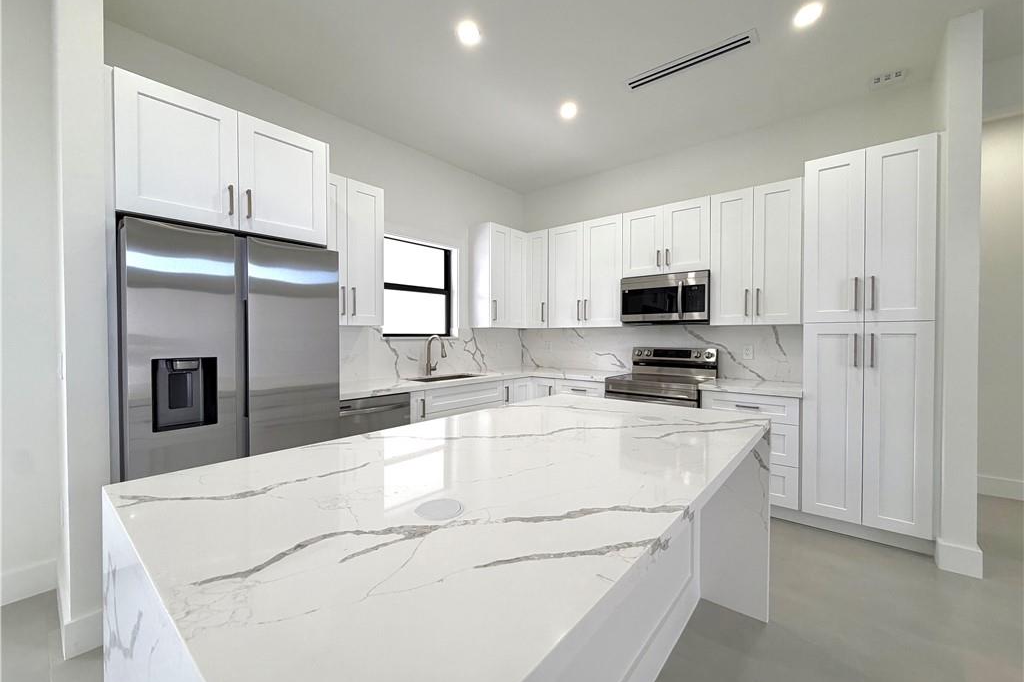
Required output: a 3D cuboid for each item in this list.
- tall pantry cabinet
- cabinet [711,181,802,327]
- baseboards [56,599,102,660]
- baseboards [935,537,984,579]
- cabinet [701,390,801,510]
[{"bbox_3d":[2.371,-0.004,2.787,0.613,2.342,0.626,1,1,40],"label":"tall pantry cabinet"},{"bbox_3d":[1.966,-0.653,3.316,0.611,1.057,0.326,1,1,40],"label":"cabinet"},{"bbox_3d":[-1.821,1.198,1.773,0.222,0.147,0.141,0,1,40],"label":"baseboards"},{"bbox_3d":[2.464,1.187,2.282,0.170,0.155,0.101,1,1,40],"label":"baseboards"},{"bbox_3d":[1.881,0.793,3.192,0.617,0.848,0.622,0,1,40],"label":"cabinet"}]

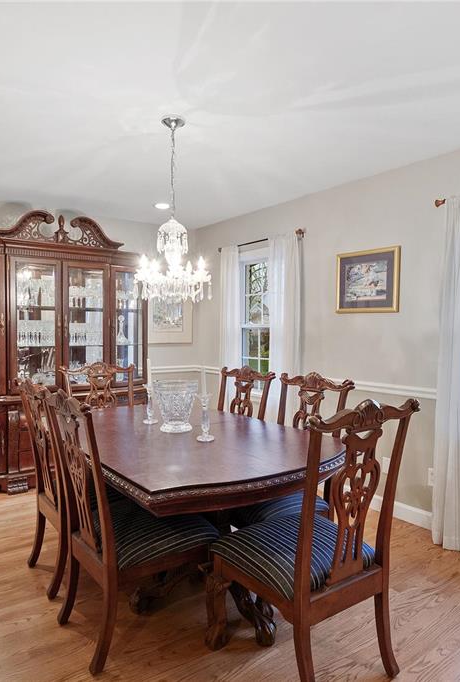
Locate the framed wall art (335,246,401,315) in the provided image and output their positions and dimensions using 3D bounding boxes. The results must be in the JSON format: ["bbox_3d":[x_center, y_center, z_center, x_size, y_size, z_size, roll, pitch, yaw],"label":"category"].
[{"bbox_3d":[1.014,-0.439,3.369,0.030,0.460,0.550,-1,2,-38],"label":"framed wall art"}]

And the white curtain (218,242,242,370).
[{"bbox_3d":[0.002,0.145,4.553,0.110,2.130,0.340,-1,2,-38],"label":"white curtain"}]

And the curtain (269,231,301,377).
[{"bbox_3d":[0.466,0.159,3.964,0.110,2.130,0.380,-1,2,-38],"label":"curtain"}]

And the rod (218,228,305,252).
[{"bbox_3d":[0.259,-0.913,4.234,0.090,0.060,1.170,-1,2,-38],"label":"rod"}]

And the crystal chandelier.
[{"bbox_3d":[-0.304,-0.703,2.449,0.420,0.970,0.420,0,1,0],"label":"crystal chandelier"}]

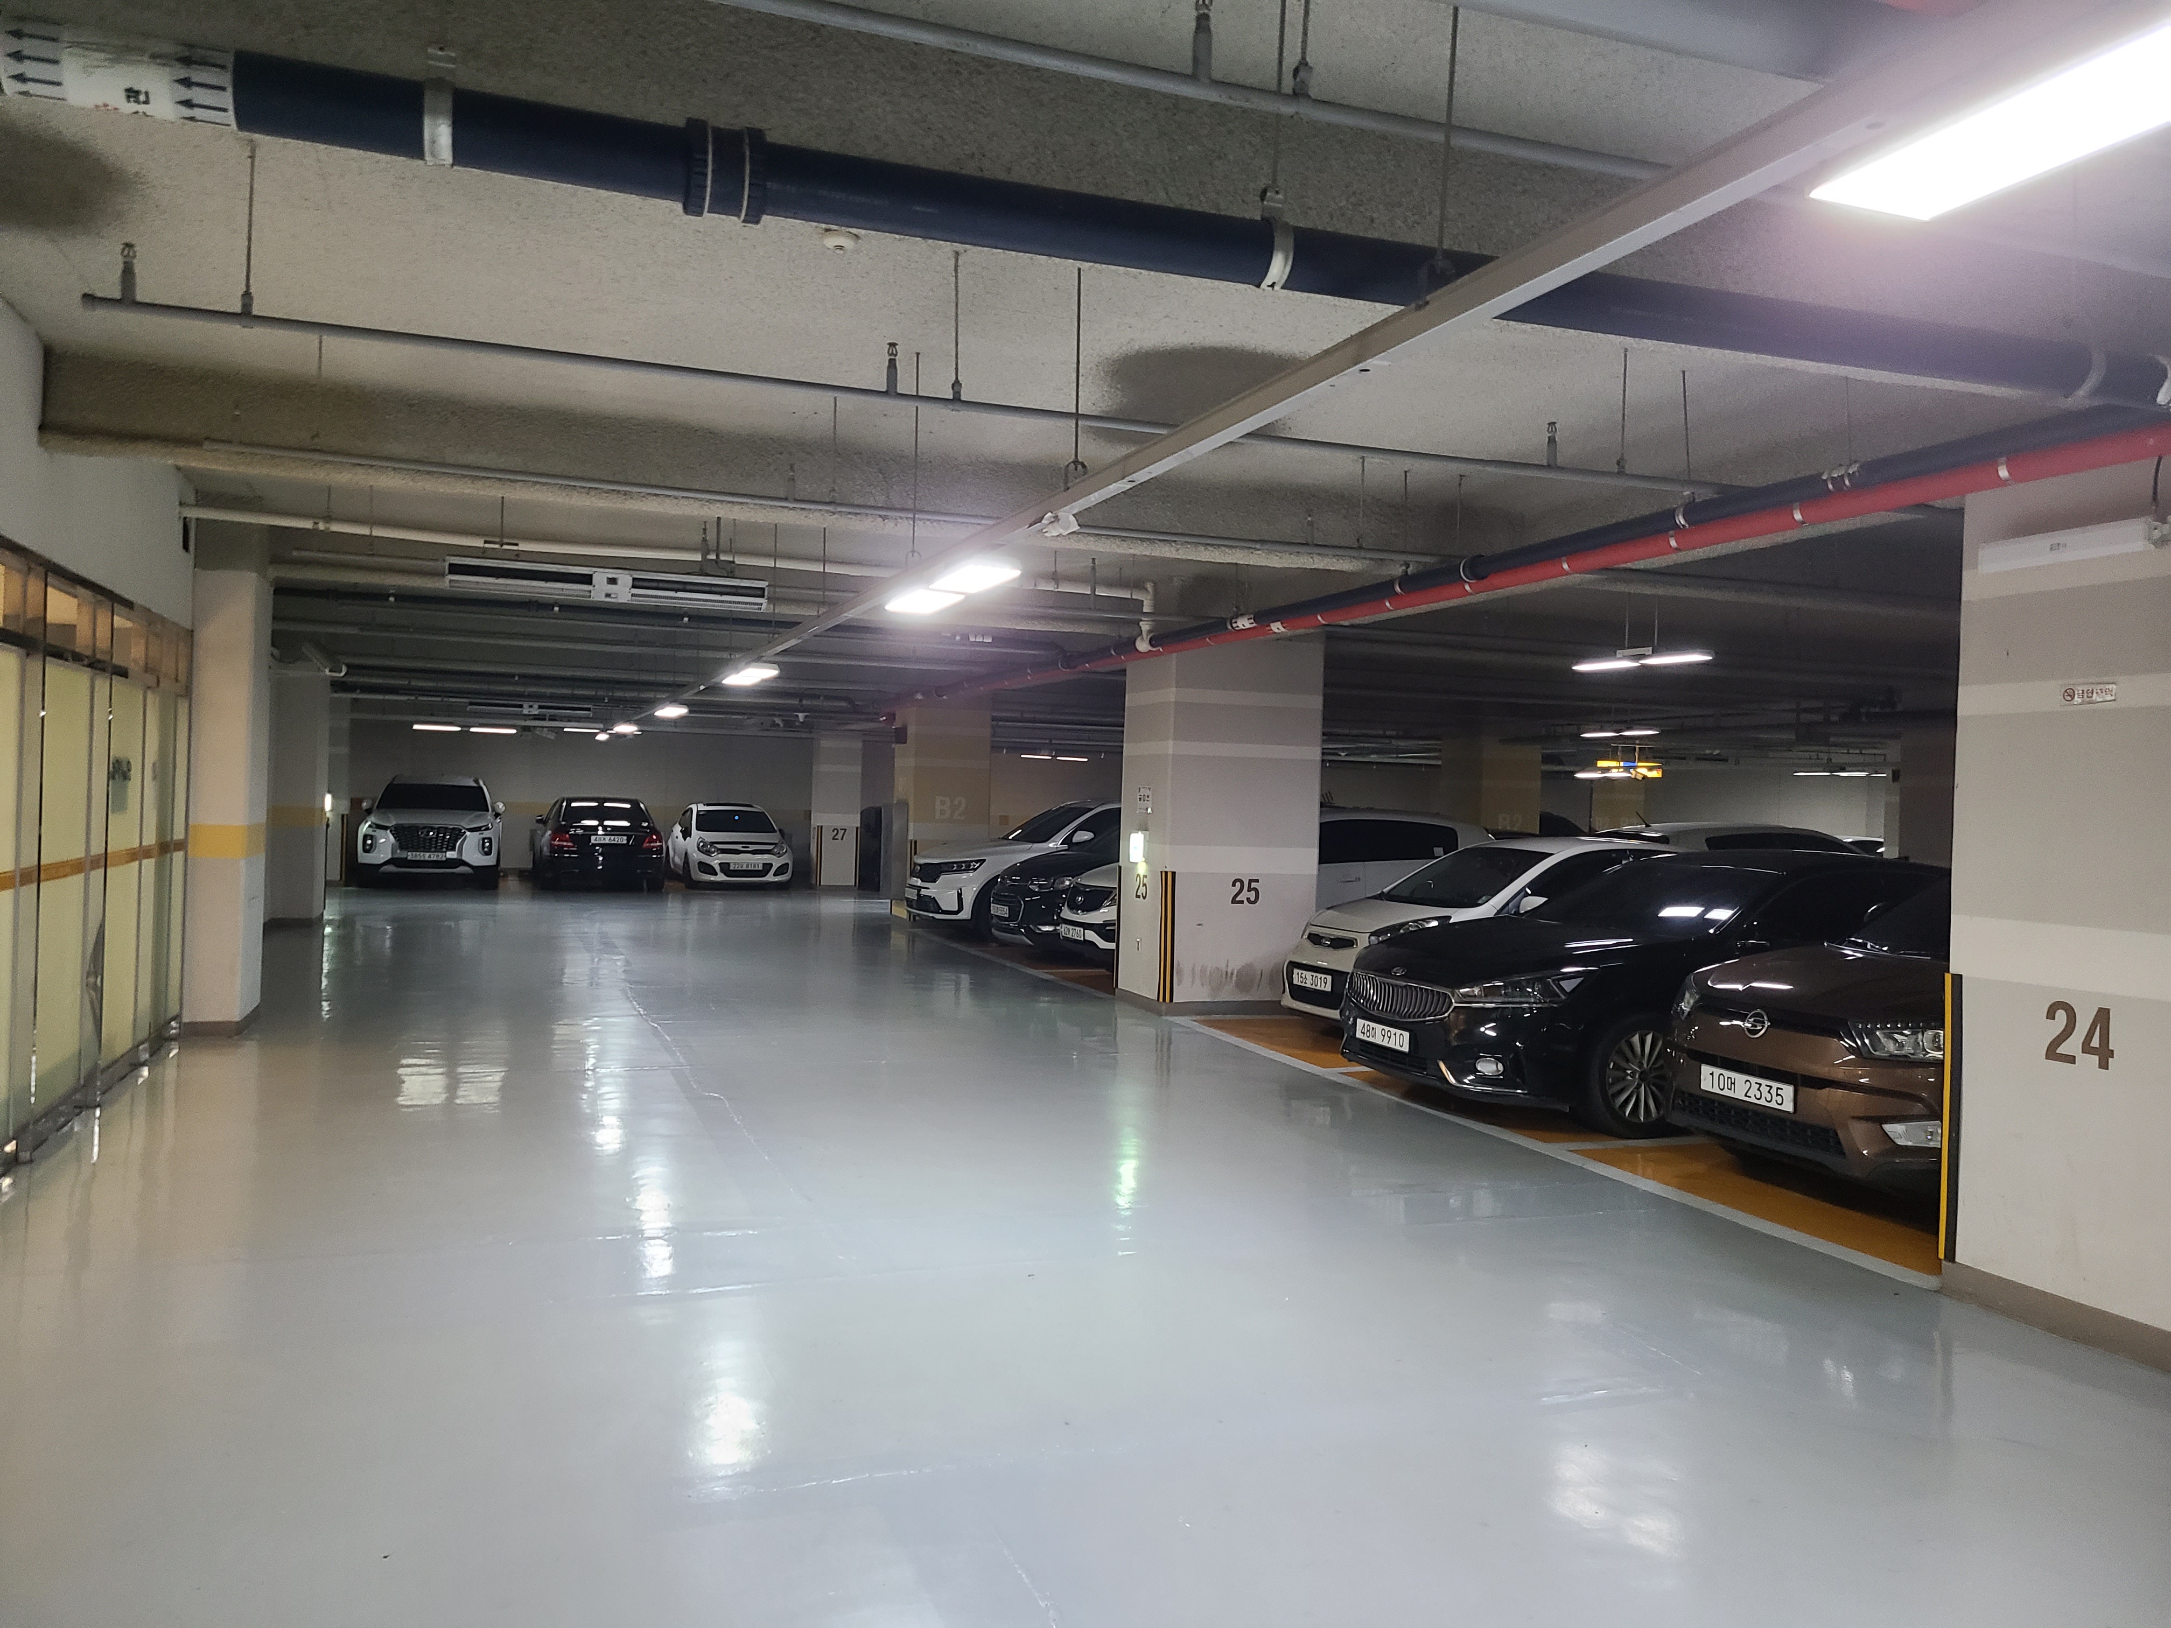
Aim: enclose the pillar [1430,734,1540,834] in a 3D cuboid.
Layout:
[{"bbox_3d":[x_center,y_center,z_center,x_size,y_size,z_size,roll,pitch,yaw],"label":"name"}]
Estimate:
[{"bbox_3d":[5.763,0.220,23.264,1.000,2.800,1.050,2,0,-20],"label":"pillar"}]

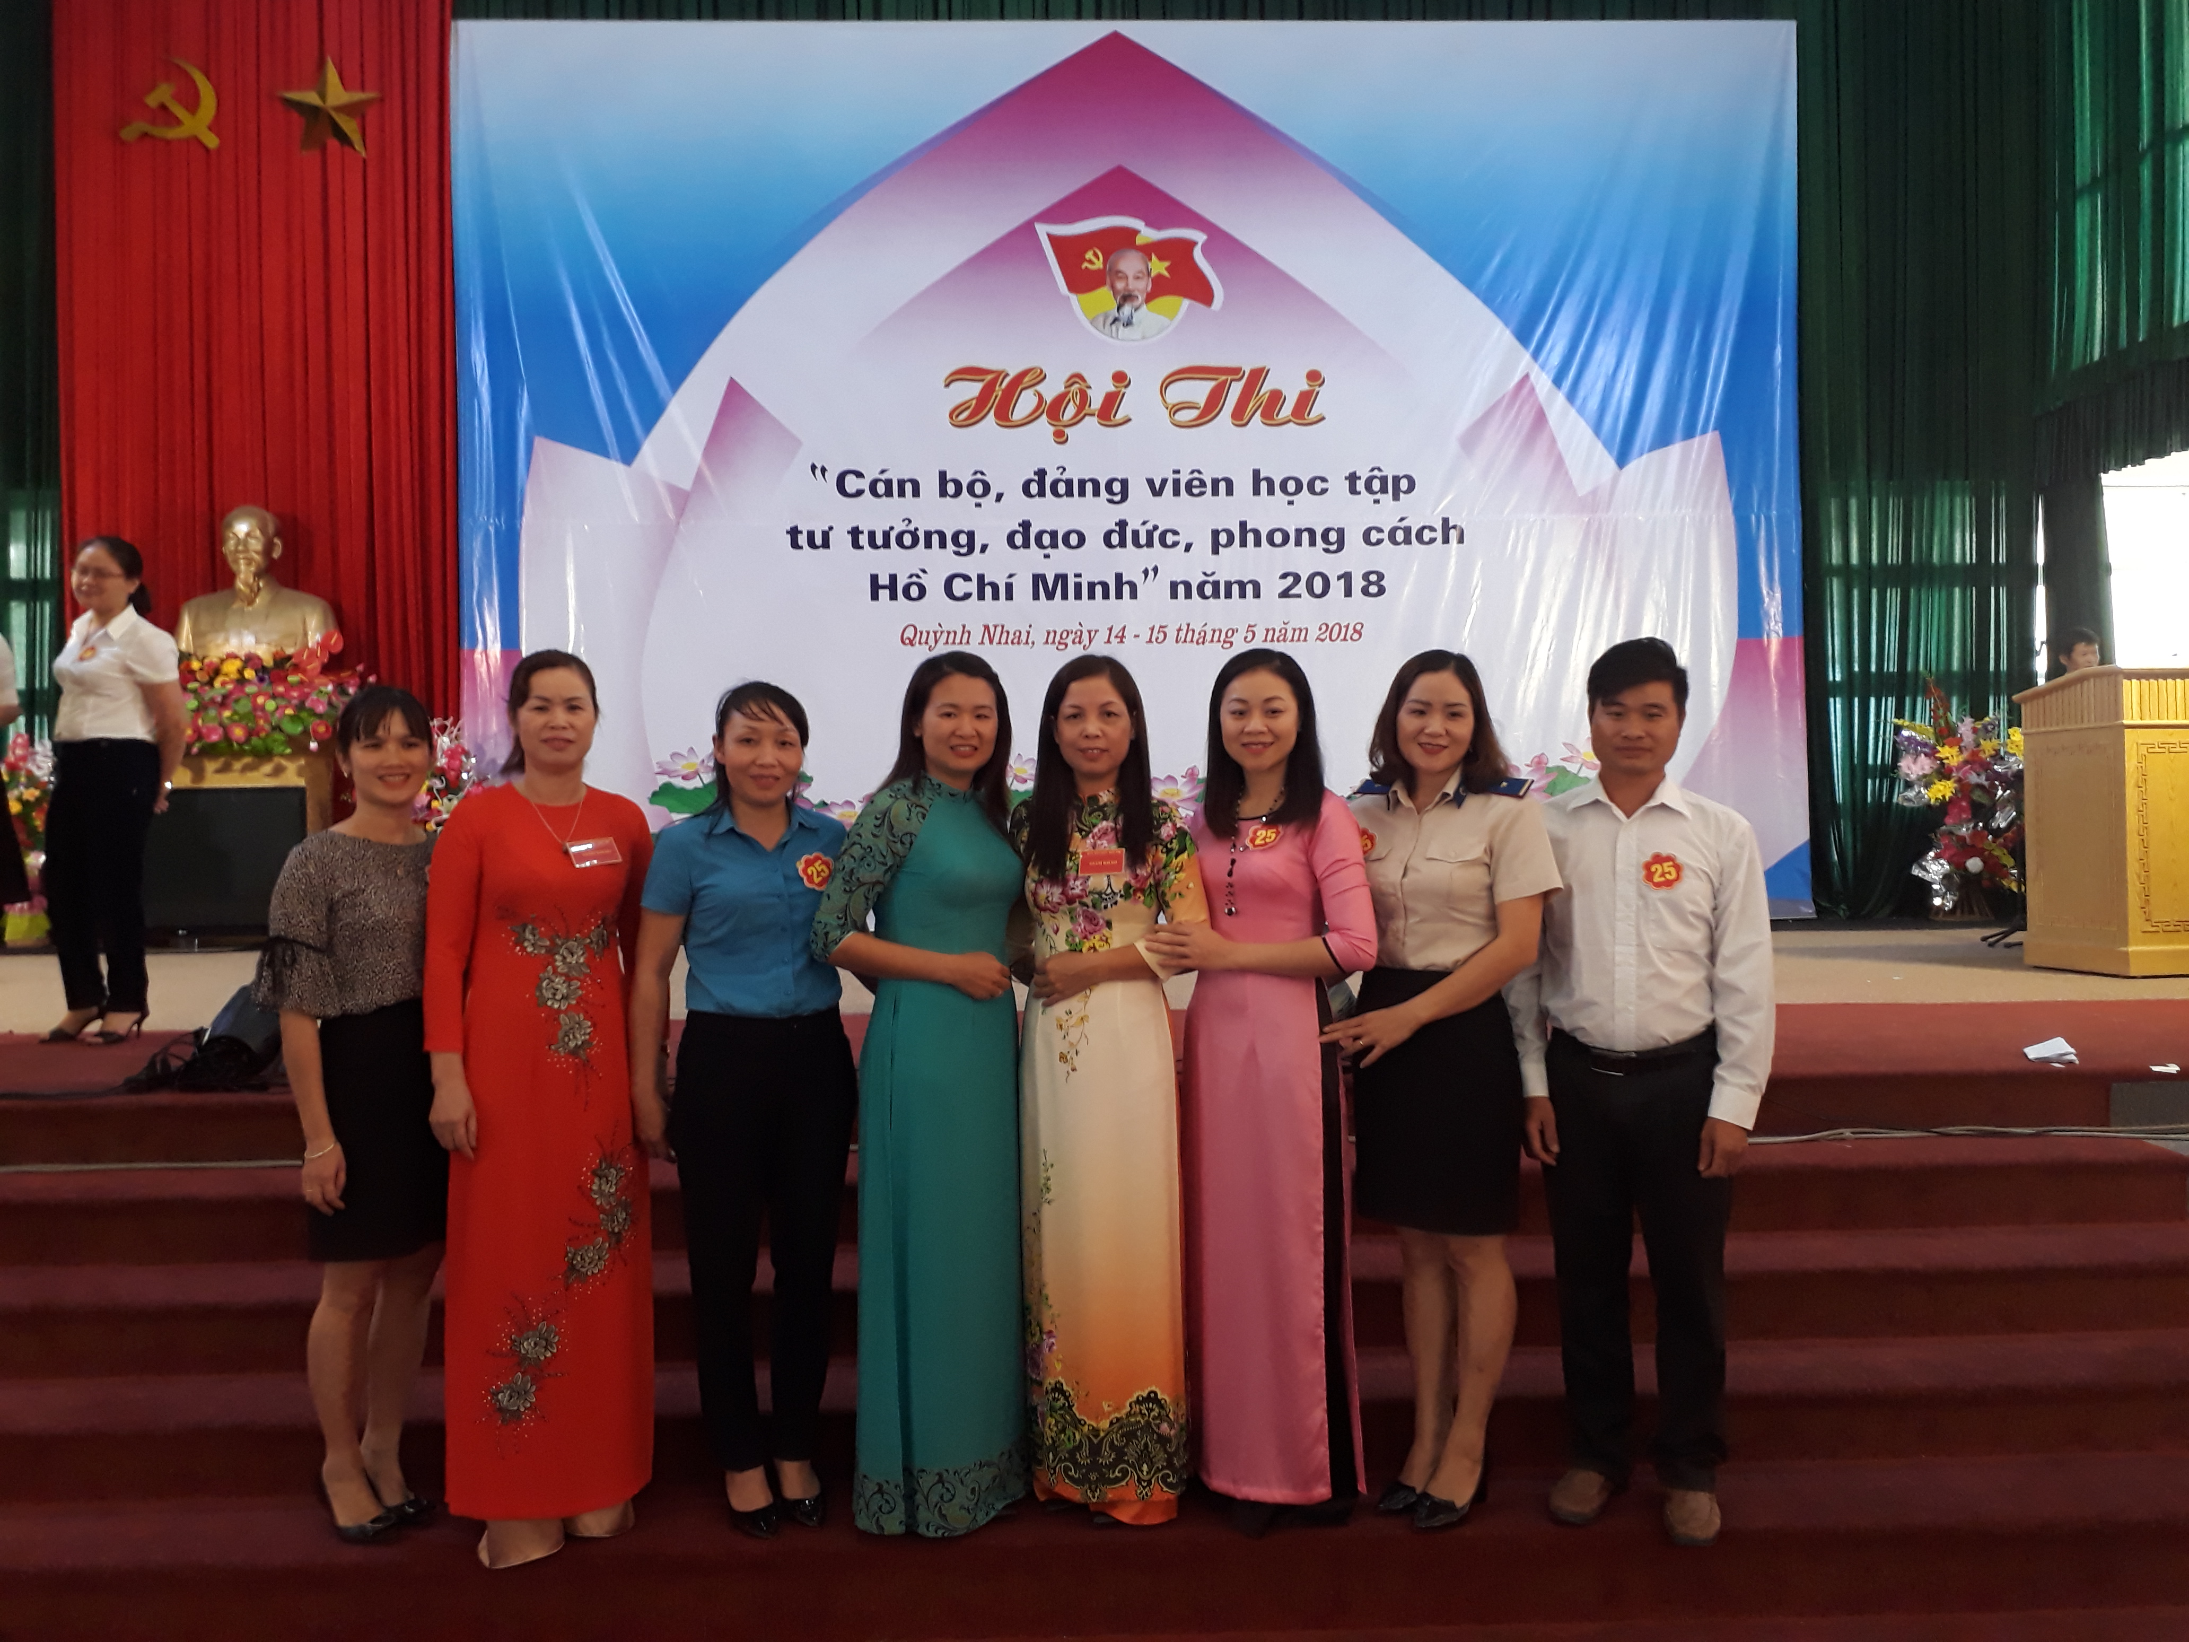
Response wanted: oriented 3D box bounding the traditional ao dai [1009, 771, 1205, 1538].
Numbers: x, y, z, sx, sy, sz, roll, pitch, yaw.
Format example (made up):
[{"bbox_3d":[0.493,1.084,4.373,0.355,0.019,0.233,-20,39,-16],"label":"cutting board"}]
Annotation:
[{"bbox_3d":[0.017,0.588,3.150,0.400,1.360,0.300,-1,1,-6],"label":"traditional ao dai"}]

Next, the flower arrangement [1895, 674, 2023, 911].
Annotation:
[{"bbox_3d":[4.217,-0.127,8.300,0.720,1.180,0.500,-1,1,0],"label":"flower arrangement"}]

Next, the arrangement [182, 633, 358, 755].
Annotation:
[{"bbox_3d":[-4.053,-0.605,8.400,0.930,0.600,0.500,-1,1,-2],"label":"arrangement"}]

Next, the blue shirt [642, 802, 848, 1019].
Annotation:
[{"bbox_3d":[-0.645,0.154,3.160,0.400,0.400,0.260,-1,1,-16],"label":"blue shirt"}]

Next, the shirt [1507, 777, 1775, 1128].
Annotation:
[{"bbox_3d":[0.997,0.229,3.160,0.500,0.650,0.290,-1,1,14],"label":"shirt"}]

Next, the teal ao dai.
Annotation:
[{"bbox_3d":[-0.318,0.565,3.140,0.420,1.400,0.330,-1,1,-27],"label":"teal ao dai"}]

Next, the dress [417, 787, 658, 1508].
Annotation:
[{"bbox_3d":[-0.989,0.562,3.100,0.430,1.340,0.320,-1,1,-12],"label":"dress"}]

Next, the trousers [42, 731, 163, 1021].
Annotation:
[{"bbox_3d":[-3.194,0.168,5.500,0.350,0.890,0.290,0,1,37],"label":"trousers"}]

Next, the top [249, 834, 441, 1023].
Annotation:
[{"bbox_3d":[-1.345,0.181,3.200,0.430,0.350,0.280,-1,1,-22],"label":"top"}]

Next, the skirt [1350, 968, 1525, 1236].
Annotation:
[{"bbox_3d":[0.639,0.503,3.160,0.340,0.500,0.270,0,1,19],"label":"skirt"}]

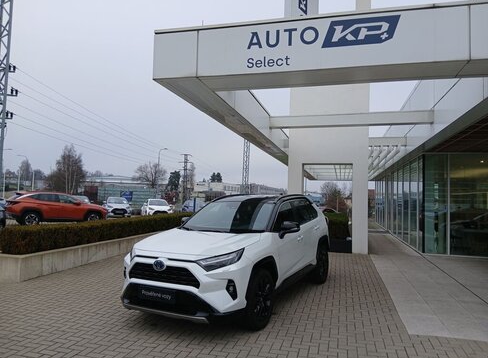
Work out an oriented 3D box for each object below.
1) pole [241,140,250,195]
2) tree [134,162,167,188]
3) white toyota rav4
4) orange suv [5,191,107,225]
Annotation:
[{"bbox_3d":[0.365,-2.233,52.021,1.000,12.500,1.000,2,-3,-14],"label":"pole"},{"bbox_3d":[-14.299,0.655,55.974,5.000,6.450,4.900,1,-3,0],"label":"tree"},{"bbox_3d":[0.103,1.090,6.220,1.870,1.680,4.600,0,-3,28],"label":"white toyota rav4"},{"bbox_3d":[-8.980,1.450,17.800,4.500,1.650,1.865,3,-3,-39],"label":"orange suv"}]

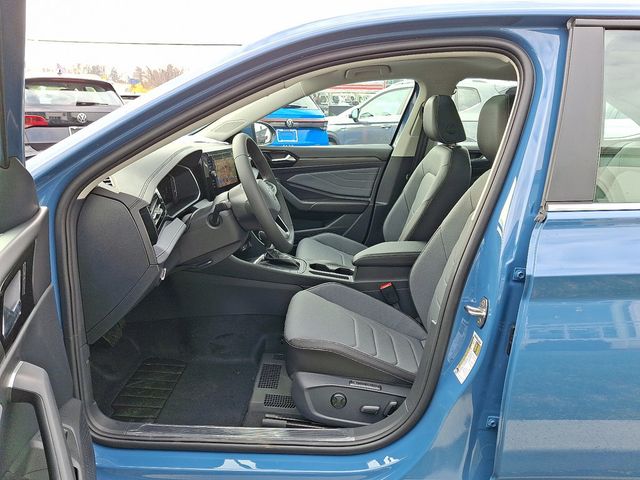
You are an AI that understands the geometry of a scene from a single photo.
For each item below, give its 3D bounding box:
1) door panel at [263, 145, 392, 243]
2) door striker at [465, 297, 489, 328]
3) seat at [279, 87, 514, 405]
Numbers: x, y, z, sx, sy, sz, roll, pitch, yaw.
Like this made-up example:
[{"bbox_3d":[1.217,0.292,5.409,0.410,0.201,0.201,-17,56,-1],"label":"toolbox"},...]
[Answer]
[{"bbox_3d":[-0.061,-0.232,2.533,0.920,0.580,0.120,0,16,1],"label":"door panel"},{"bbox_3d":[0.376,0.174,1.106,0.046,0.070,0.037,-4,17,-14],"label":"door striker"},{"bbox_3d":[0.276,0.033,1.486,0.750,0.970,0.530,0,16,1],"label":"seat"}]

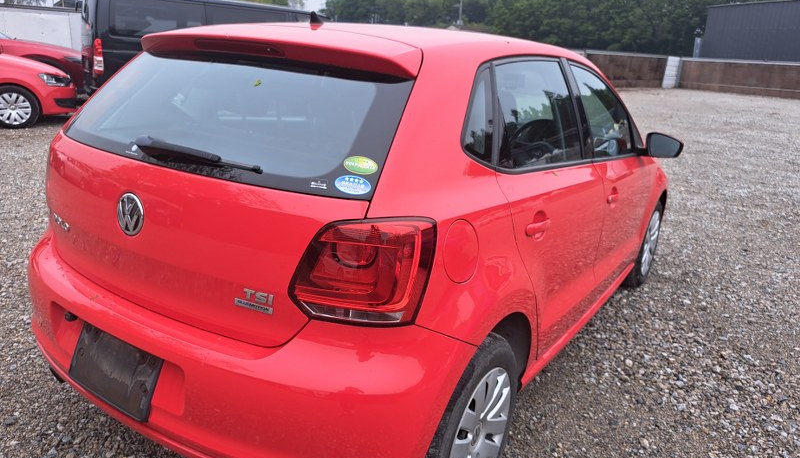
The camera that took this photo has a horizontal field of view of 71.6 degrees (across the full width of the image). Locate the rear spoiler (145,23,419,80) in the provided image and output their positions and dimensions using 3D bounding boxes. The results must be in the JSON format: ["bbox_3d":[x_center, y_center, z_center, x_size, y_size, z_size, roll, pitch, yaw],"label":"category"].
[{"bbox_3d":[-0.413,-0.545,1.630,1.180,0.120,0.290,15,20,31],"label":"rear spoiler"}]

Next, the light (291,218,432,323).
[{"bbox_3d":[-0.073,0.074,1.169,0.290,0.230,0.190,10,18,17],"label":"light"}]

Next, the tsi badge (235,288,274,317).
[{"bbox_3d":[-0.323,0.161,1.233,0.102,0.055,0.010,10,18,18],"label":"tsi badge"}]

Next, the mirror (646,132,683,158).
[{"bbox_3d":[1.336,-0.430,2.789,0.190,0.135,0.110,15,20,31],"label":"mirror"}]

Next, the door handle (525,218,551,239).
[{"bbox_3d":[0.419,-0.004,1.675,0.050,0.050,0.185,15,20,31],"label":"door handle"}]

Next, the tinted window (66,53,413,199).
[{"bbox_3d":[-0.550,-0.325,1.502,1.260,0.430,0.110,15,-20,31],"label":"tinted window"}]

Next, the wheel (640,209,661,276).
[{"bbox_3d":[1.595,0.080,3.625,0.100,0.415,0.415,15,20,31],"label":"wheel"}]

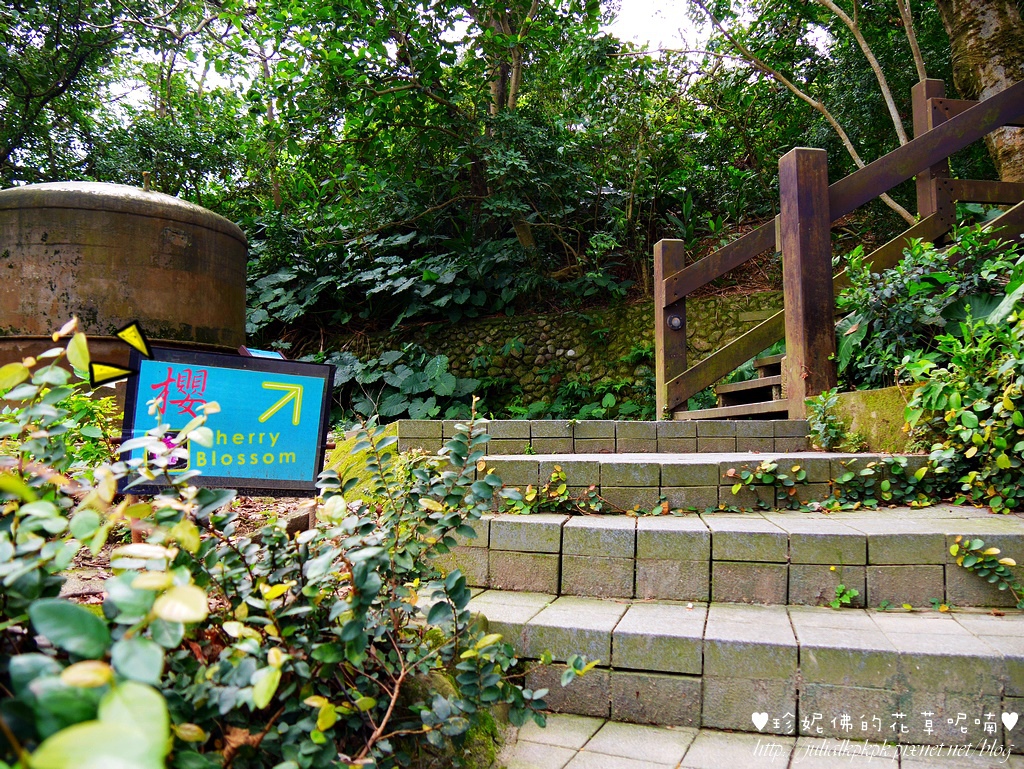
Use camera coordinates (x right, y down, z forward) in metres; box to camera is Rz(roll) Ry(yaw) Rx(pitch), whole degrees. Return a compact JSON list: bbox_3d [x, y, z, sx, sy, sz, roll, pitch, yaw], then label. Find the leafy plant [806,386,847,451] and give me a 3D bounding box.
[{"bbox_3d":[1.515,0.168,4.000,0.195,0.300,0.185,0,-4,0],"label":"leafy plant"}]

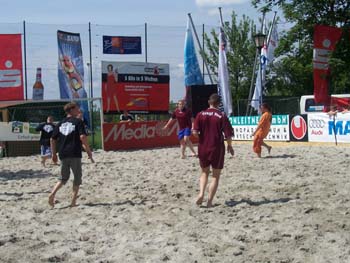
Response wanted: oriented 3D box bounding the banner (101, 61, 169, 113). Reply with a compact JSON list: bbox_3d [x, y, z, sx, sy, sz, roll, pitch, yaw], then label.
[{"bbox_3d":[-1.532,-1.730,26.500,2.970,2.020,0.100,-2,2,-31],"label":"banner"}]

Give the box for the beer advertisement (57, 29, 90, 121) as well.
[{"bbox_3d":[-4.005,-2.056,26.400,1.120,3.850,0.330,-2,2,-25],"label":"beer advertisement"}]

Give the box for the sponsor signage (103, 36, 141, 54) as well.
[{"bbox_3d":[-2.138,-3.511,27.200,1.650,0.730,0.050,-2,2,-18],"label":"sponsor signage"}]

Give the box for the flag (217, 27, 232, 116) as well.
[{"bbox_3d":[2.185,-2.654,29.300,0.650,3.900,0.350,-2,2,-12],"label":"flag"}]

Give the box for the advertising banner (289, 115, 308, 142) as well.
[{"bbox_3d":[4.997,-0.125,27.000,0.060,1.100,1.080,-3,2,-34],"label":"advertising banner"}]

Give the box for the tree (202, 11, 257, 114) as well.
[{"bbox_3d":[3.056,-3.167,37.940,3.300,6.800,3.200,-1,2,0],"label":"tree"}]

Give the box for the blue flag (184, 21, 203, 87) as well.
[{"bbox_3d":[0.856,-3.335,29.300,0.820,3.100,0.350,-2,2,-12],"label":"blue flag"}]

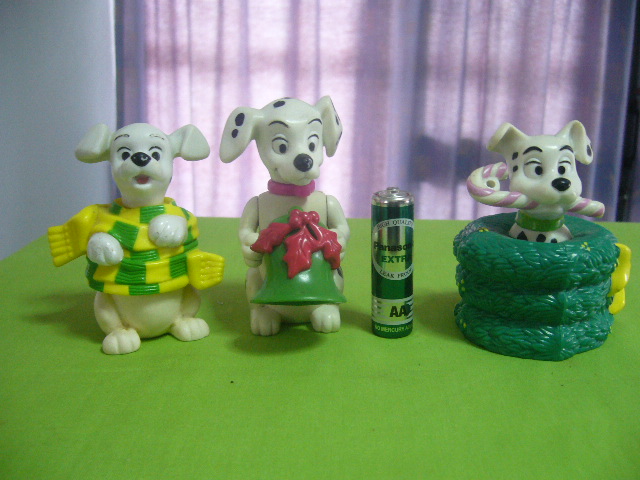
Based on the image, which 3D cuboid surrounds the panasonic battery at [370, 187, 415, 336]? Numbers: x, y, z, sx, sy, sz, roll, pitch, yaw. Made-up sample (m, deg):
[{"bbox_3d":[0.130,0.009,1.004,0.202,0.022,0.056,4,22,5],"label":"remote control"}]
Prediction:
[{"bbox_3d":[0.025,0.007,0.221,0.014,0.050,0.014,-1,10,0],"label":"panasonic battery"}]

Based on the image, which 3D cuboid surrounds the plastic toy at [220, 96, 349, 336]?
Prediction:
[{"bbox_3d":[-0.012,-0.009,0.230,0.045,0.081,0.041,-3,10,-8],"label":"plastic toy"}]

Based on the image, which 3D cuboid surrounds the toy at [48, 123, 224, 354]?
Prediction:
[{"bbox_3d":[-0.064,-0.003,0.224,0.057,0.073,0.041,-5,11,-18],"label":"toy"}]

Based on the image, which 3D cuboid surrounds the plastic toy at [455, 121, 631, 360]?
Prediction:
[{"bbox_3d":[0.076,-0.004,0.219,0.059,0.071,0.057,0,10,5],"label":"plastic toy"}]

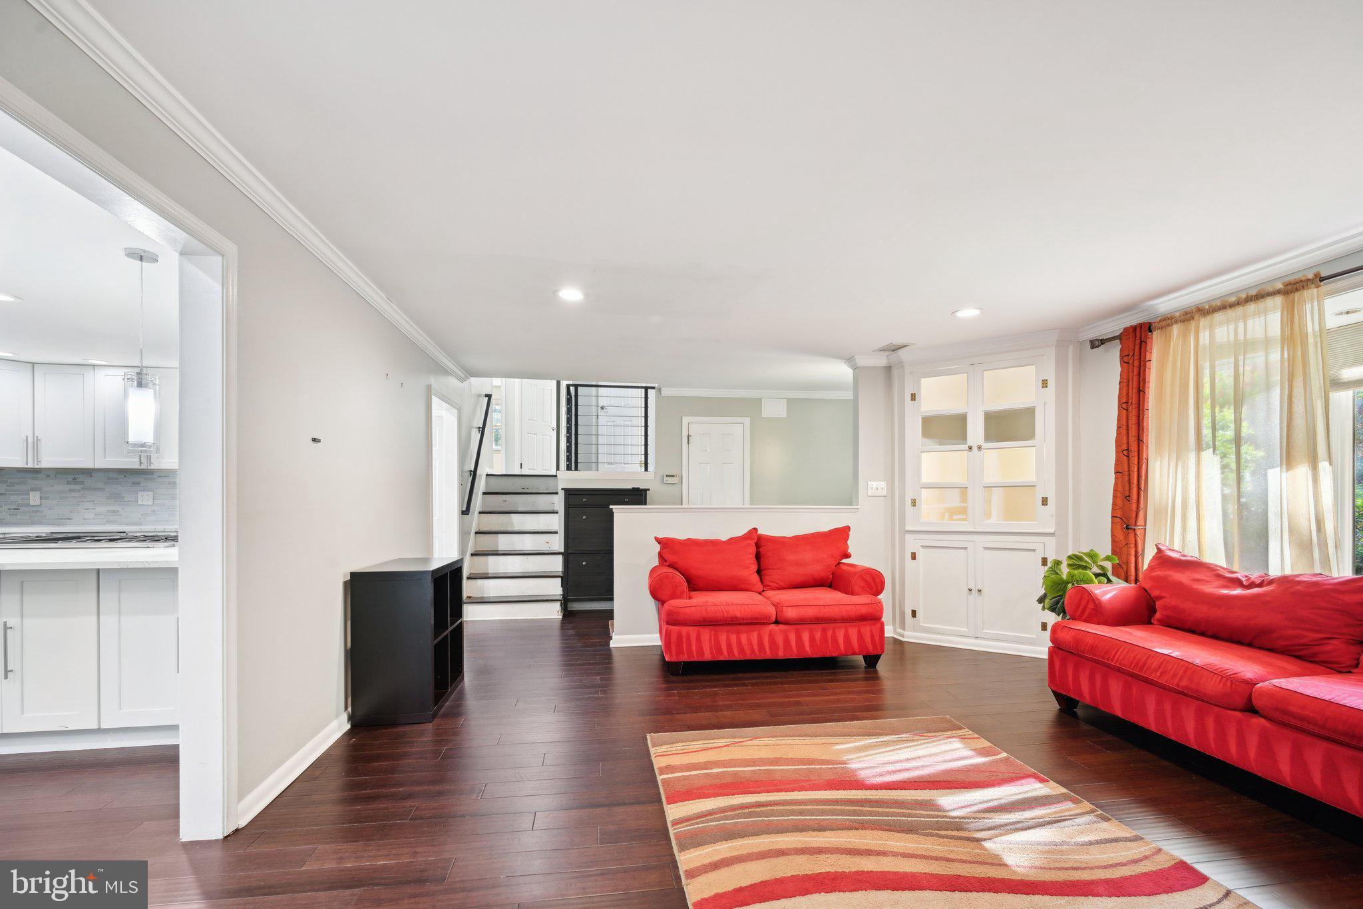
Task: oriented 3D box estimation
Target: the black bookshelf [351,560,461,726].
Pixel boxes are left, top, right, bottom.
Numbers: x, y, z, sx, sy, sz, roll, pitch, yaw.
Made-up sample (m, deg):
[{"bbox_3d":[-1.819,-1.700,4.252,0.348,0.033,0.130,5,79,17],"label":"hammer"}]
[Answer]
[{"bbox_3d":[-1.545,1.018,3.480,0.390,0.780,0.780,0,-3,-8],"label":"black bookshelf"}]

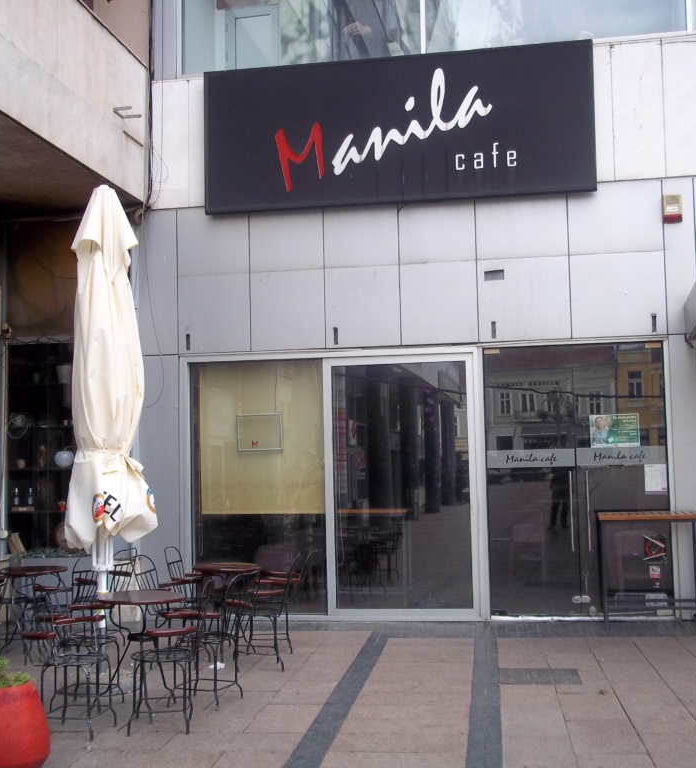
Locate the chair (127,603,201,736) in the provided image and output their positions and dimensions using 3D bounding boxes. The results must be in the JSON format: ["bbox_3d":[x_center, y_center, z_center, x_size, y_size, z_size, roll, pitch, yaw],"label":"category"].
[{"bbox_3d":[-1.106,1.695,6.717,0.520,0.900,0.570,-1,-4,-1],"label":"chair"}]

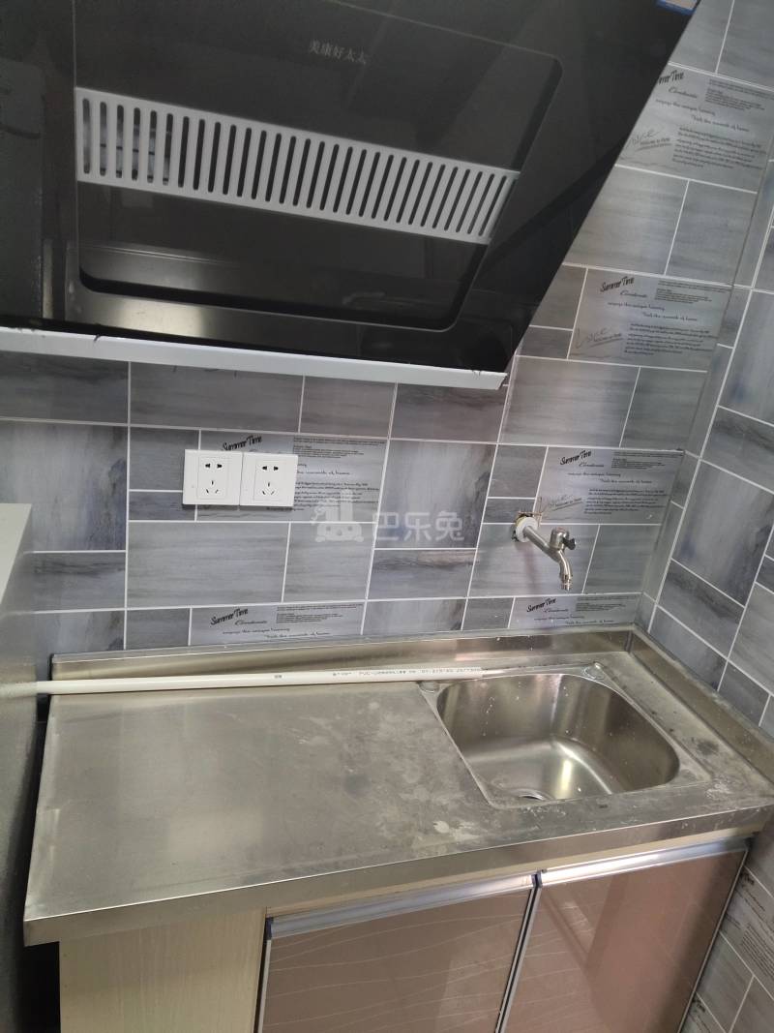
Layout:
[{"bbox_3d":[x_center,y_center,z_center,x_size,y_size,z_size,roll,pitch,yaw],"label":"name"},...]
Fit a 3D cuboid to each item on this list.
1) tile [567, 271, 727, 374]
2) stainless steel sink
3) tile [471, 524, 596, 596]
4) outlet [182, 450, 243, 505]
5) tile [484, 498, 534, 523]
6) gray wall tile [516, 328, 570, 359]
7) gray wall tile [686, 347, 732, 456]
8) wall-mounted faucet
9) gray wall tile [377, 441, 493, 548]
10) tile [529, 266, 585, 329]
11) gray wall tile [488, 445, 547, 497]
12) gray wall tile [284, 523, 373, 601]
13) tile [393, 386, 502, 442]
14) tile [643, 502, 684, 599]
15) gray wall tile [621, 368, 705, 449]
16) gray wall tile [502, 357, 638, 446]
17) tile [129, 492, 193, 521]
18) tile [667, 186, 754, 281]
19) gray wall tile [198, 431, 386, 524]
[{"bbox_3d":[0.452,-0.334,1.283,0.293,0.150,0.010,1,22,-19],"label":"tile"},{"bbox_3d":[0.272,0.427,1.271,0.370,0.162,0.318,1,22,-20],"label":"stainless steel sink"},{"bbox_3d":[0.277,0.082,1.407,0.249,0.150,0.010,1,22,-20],"label":"tile"},{"bbox_3d":[-0.267,-0.060,1.142,0.086,0.086,0.010,1,22,-20],"label":"outlet"},{"bbox_3d":[0.219,-0.011,1.347,0.100,0.050,0.010,1,22,-20],"label":"tile"},{"bbox_3d":[0.260,-0.289,1.236,0.097,0.047,0.010,1,22,-19],"label":"gray wall tile"},{"bbox_3d":[0.588,-0.207,1.358,0.010,0.203,0.048,1,22,-20],"label":"gray wall tile"},{"bbox_3d":[0.278,0.052,1.292,0.048,0.090,0.165,1,22,-19],"label":"wall-mounted faucet"},{"bbox_3d":[0.083,-0.037,1.285,0.196,0.196,0.010,1,22,-20],"label":"gray wall tile"},{"bbox_3d":[0.270,-0.359,1.214,0.100,0.102,0.010,1,22,-20],"label":"tile"},{"bbox_3d":[0.229,-0.081,1.319,0.099,0.100,0.010,1,22,-20],"label":"gray wall tile"},{"bbox_3d":[-0.098,0.077,1.270,0.148,0.148,0.010,1,22,-20],"label":"gray wall tile"},{"bbox_3d":[0.103,-0.175,1.235,0.198,0.100,0.010,1,22,-20],"label":"tile"},{"bbox_3d":[0.548,0.071,1.465,0.010,0.202,0.047,1,22,-20],"label":"tile"},{"bbox_3d":[0.503,-0.195,1.369,0.143,0.151,0.010,1,22,-20],"label":"gray wall tile"},{"bbox_3d":[0.317,-0.196,1.300,0.249,0.150,0.010,1,22,-20],"label":"gray wall tile"},{"bbox_3d":[-0.345,-0.017,1.145,0.101,0.050,0.010,1,22,-20],"label":"tile"},{"bbox_3d":[0.544,-0.473,1.254,0.143,0.148,0.010,1,22,-19],"label":"tile"},{"bbox_3d":[-0.149,-0.062,1.192,0.299,0.148,0.010,1,22,-20],"label":"gray wall tile"}]

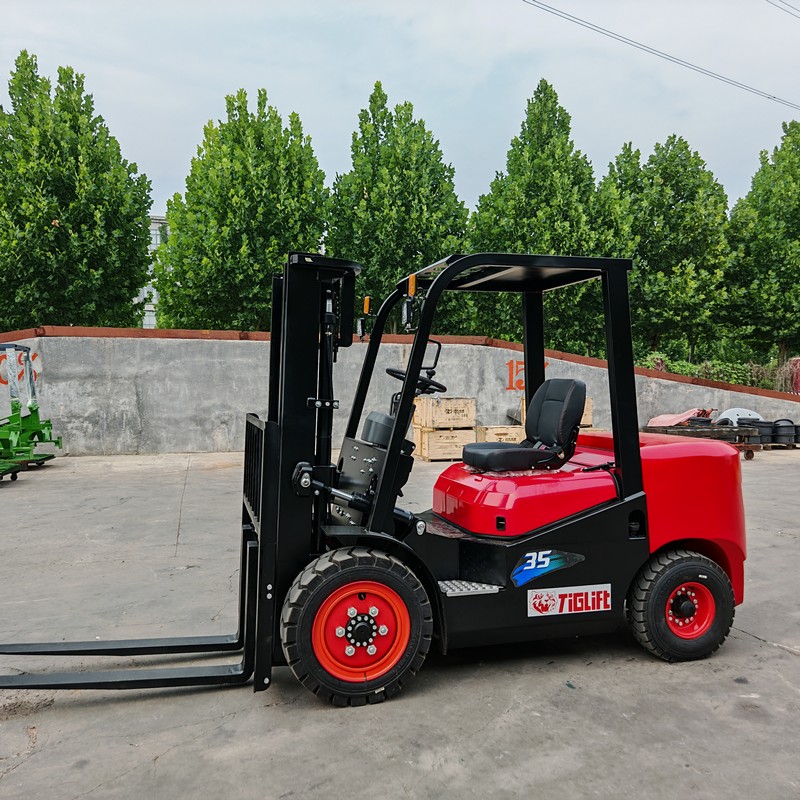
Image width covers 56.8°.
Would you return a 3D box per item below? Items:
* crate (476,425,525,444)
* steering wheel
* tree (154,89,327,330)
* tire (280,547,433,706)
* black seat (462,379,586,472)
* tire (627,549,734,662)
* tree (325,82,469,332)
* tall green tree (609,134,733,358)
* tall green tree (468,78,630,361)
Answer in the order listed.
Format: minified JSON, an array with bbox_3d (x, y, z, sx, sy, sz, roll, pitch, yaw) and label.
[{"bbox_3d":[2.370,0.944,17.050,1.050,0.660,0.720,0,0,-12],"label":"crate"},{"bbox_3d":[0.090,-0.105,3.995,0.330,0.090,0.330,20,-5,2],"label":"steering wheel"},{"bbox_3d":[-5.069,-4.336,23.500,5.300,11.130,5.200,0,0,-13],"label":"tree"},{"bbox_3d":[-0.198,1.029,3.395,0.695,0.695,0.220,0,0,-15],"label":"tire"},{"bbox_3d":[0.701,0.124,4.149,0.560,0.490,0.490,0,0,-15],"label":"black seat"},{"bbox_3d":[1.480,1.089,3.909,0.578,0.578,0.175,0,0,-15],"label":"tire"},{"bbox_3d":[-0.186,-4.759,25.000,4.900,11.950,4.900,0,0,-13],"label":"tree"},{"bbox_3d":[10.309,-4.483,28.500,4.800,11.340,4.800,0,0,-13],"label":"tall green tree"},{"bbox_3d":[5.250,-5.159,26.500,5.500,12.720,5.300,0,0,-13],"label":"tall green tree"}]

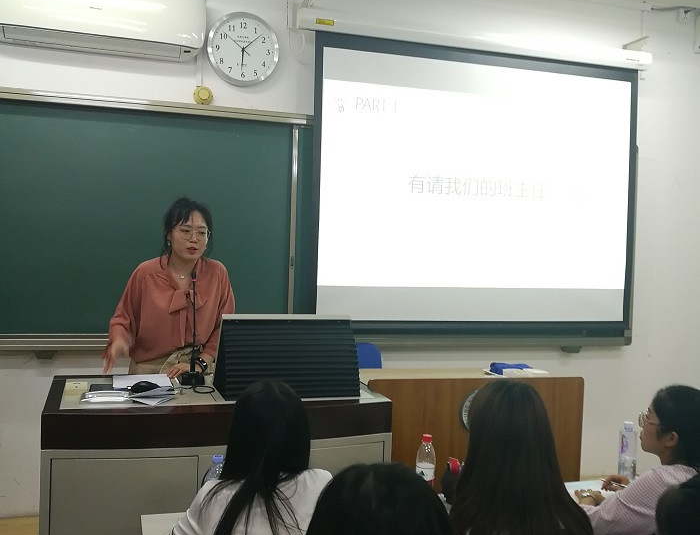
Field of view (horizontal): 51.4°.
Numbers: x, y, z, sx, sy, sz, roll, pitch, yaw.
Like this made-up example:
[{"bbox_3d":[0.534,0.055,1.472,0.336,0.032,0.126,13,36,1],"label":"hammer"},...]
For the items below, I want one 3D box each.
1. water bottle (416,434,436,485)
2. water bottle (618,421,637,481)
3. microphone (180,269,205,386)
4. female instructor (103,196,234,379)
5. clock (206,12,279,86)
[{"bbox_3d":[0.236,0.624,2.250,0.063,0.223,0.063,1,1,-17],"label":"water bottle"},{"bbox_3d":[0.970,0.644,2.545,0.064,0.212,0.064,1,1,-17],"label":"water bottle"},{"bbox_3d":[-0.611,0.233,2.840,0.095,0.434,0.125,1,1,-17],"label":"microphone"},{"bbox_3d":[-0.776,0.497,3.110,0.530,1.590,0.420,1,1,-19],"label":"female instructor"},{"bbox_3d":[-0.576,-1.181,3.938,0.388,0.388,0.050,1,1,-17],"label":"clock"}]

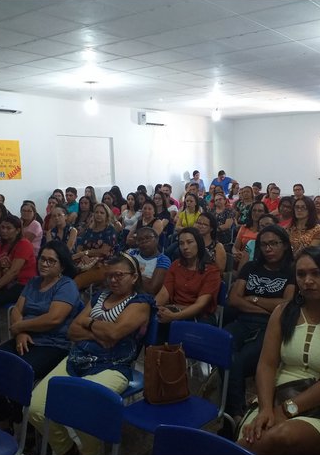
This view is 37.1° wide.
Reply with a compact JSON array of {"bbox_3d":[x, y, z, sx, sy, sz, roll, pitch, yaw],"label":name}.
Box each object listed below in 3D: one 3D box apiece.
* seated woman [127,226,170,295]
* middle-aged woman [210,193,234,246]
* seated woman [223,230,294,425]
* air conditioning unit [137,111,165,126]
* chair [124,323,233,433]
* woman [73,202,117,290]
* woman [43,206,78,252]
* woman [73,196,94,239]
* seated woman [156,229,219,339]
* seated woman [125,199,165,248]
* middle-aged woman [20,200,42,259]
[{"bbox_3d":[-0.230,0.645,3.681,0.500,1.220,0.780,4,10,36],"label":"seated woman"},{"bbox_3d":[0.783,0.176,6.425,0.520,1.264,0.780,4,9,30],"label":"middle-aged woman"},{"bbox_3d":[0.670,0.631,3.419,0.500,1.250,0.800,3,9,26],"label":"seated woman"},{"bbox_3d":[-0.165,-2.538,11.247,0.230,0.290,0.800,5,10,38],"label":"air conditioning unit"},{"bbox_3d":[0.095,0.996,2.547,0.450,0.820,0.540,4,10,36],"label":"chair"},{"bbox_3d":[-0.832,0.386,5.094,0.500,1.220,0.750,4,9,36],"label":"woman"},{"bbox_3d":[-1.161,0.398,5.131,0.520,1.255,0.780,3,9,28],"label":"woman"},{"bbox_3d":[-1.116,0.230,6.329,0.520,1.250,0.780,4,9,30],"label":"woman"},{"bbox_3d":[0.148,0.610,3.350,0.500,1.200,0.740,4,9,36],"label":"seated woman"},{"bbox_3d":[-0.246,0.330,5.517,0.520,1.250,0.780,4,9,30],"label":"seated woman"},{"bbox_3d":[-1.634,0.339,5.555,0.480,1.220,0.770,4,9,36],"label":"middle-aged woman"}]

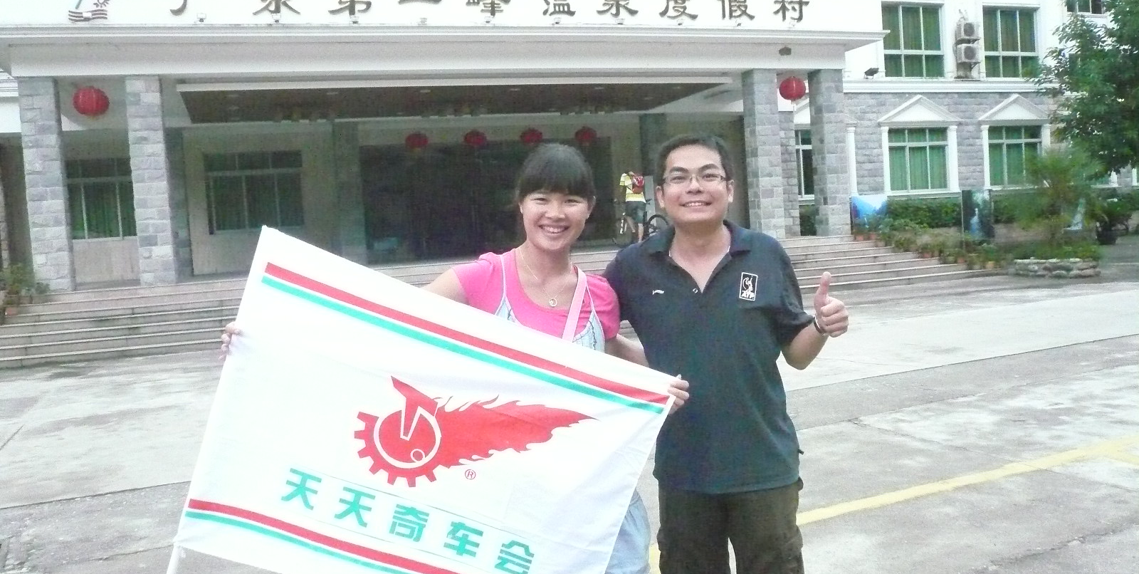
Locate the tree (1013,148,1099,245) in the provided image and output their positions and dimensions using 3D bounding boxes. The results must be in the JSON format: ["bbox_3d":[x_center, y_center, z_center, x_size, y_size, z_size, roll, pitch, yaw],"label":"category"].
[{"bbox_3d":[9.791,-1.797,18.516,1.580,2.074,1.550,-5,4,-19],"label":"tree"}]

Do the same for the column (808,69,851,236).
[{"bbox_3d":[5.470,-2.786,19.355,0.541,3.500,0.448,-5,4,-19],"label":"column"}]

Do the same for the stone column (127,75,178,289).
[{"bbox_3d":[-7.323,-1.831,16.169,0.533,3.571,0.530,-5,3,-19],"label":"stone column"}]

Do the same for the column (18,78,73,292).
[{"bbox_3d":[-8.270,-1.588,14.601,0.541,3.500,0.448,-5,4,-19],"label":"column"}]

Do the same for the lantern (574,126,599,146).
[{"bbox_3d":[0.437,-3.941,24.044,0.580,0.480,0.580,-4,3,0],"label":"lantern"}]

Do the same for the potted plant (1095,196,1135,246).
[{"bbox_3d":[16.550,-2.013,27.977,1.080,1.513,1.080,-5,4,-19],"label":"potted plant"}]

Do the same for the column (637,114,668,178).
[{"bbox_3d":[2.215,-2.887,24.134,0.541,3.500,0.448,-5,4,-19],"label":"column"}]

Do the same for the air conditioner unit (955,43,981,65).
[{"bbox_3d":[12.443,-7.235,28.721,0.755,0.512,0.300,-5,3,-19],"label":"air conditioner unit"}]

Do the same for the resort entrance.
[{"bbox_3d":[-1.957,-2.318,24.100,6.737,2.957,0.300,-5,3,-19],"label":"resort entrance"}]

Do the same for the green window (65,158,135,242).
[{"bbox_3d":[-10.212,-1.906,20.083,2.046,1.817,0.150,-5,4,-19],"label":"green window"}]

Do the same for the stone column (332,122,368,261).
[{"bbox_3d":[-5.388,-2.251,22.602,0.566,3.434,0.550,-5,3,-19],"label":"stone column"}]

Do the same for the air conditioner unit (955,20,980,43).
[{"bbox_3d":[11.848,-7.617,27.383,0.740,0.530,0.290,-5,4,-19],"label":"air conditioner unit"}]

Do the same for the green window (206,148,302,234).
[{"bbox_3d":[-7.568,-2.303,22.206,2.207,1.919,0.150,-5,3,-19],"label":"green window"}]

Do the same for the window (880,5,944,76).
[{"bbox_3d":[10.107,-7.251,27.065,2.203,2.215,0.150,-5,4,-19],"label":"window"}]

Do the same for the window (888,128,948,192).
[{"bbox_3d":[10.834,-3.940,28.558,2.227,1.934,0.150,-5,3,-19],"label":"window"}]

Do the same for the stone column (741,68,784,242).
[{"bbox_3d":[4.227,-2.864,20.090,0.569,3.624,0.530,-5,3,-19],"label":"stone column"}]

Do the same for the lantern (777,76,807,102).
[{"bbox_3d":[4.600,-4.077,19.014,0.551,0.514,0.551,-5,4,-19],"label":"lantern"}]

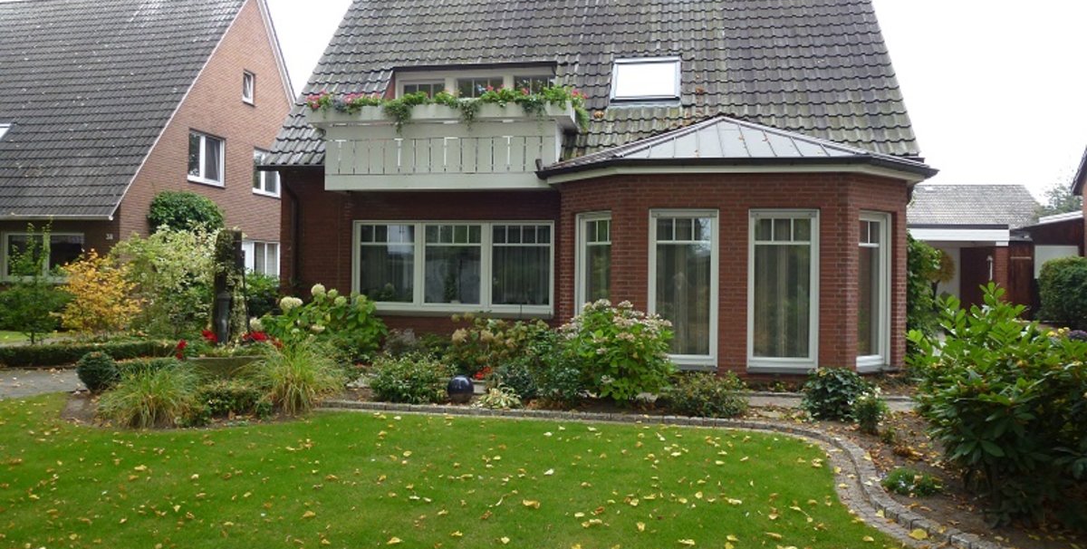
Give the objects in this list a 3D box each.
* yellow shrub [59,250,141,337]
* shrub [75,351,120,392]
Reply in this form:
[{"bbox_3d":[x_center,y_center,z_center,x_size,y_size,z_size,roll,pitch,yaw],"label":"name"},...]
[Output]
[{"bbox_3d":[-7.653,0.356,12.997,1.420,1.570,1.350,1,-1,-30],"label":"yellow shrub"},{"bbox_3d":[-4.970,1.072,8.402,0.470,0.438,0.470,1,-1,0],"label":"shrub"}]

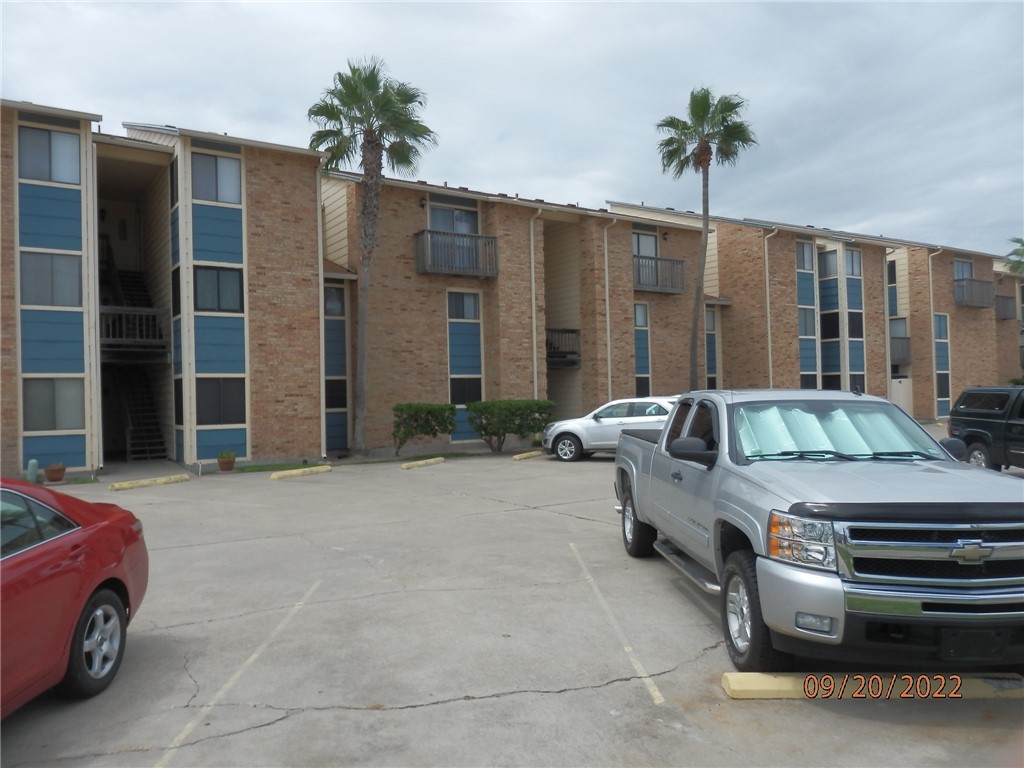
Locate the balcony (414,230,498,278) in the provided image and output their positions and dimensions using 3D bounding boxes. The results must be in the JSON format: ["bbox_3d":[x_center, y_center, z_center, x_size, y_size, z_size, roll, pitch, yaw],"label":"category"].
[{"bbox_3d":[-1.756,-3.957,23.145,2.551,1.286,0.850,-1,-1,-34],"label":"balcony"}]

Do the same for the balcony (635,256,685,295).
[{"bbox_3d":[5.400,-4.134,28.491,2.660,1.320,0.764,-1,-1,-33],"label":"balcony"}]

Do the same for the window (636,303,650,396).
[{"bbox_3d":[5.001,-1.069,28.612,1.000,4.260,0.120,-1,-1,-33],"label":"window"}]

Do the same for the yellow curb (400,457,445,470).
[{"bbox_3d":[-2.307,2.045,19.022,0.160,0.130,1.830,-2,-1,26],"label":"yellow curb"}]

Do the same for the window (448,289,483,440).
[{"bbox_3d":[-1.482,-0.576,23.724,1.370,4.863,0.140,-1,-1,-34],"label":"window"}]

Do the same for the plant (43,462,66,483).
[{"bbox_3d":[-9.804,1.886,15.870,0.466,0.389,0.466,-1,-1,-33],"label":"plant"}]

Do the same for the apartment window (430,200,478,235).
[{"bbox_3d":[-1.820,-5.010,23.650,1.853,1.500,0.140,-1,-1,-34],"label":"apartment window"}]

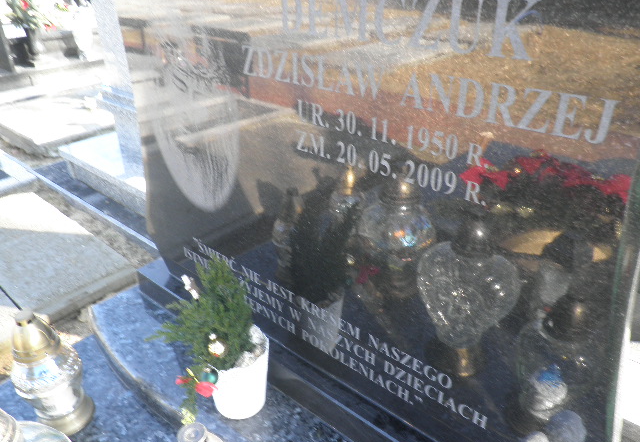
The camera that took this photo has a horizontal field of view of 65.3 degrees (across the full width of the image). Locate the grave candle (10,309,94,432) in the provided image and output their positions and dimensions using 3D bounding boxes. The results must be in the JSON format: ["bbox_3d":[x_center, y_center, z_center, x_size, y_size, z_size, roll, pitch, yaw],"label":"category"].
[{"bbox_3d":[-0.517,0.282,0.952,0.124,0.278,0.124,22,38,36],"label":"grave candle"}]

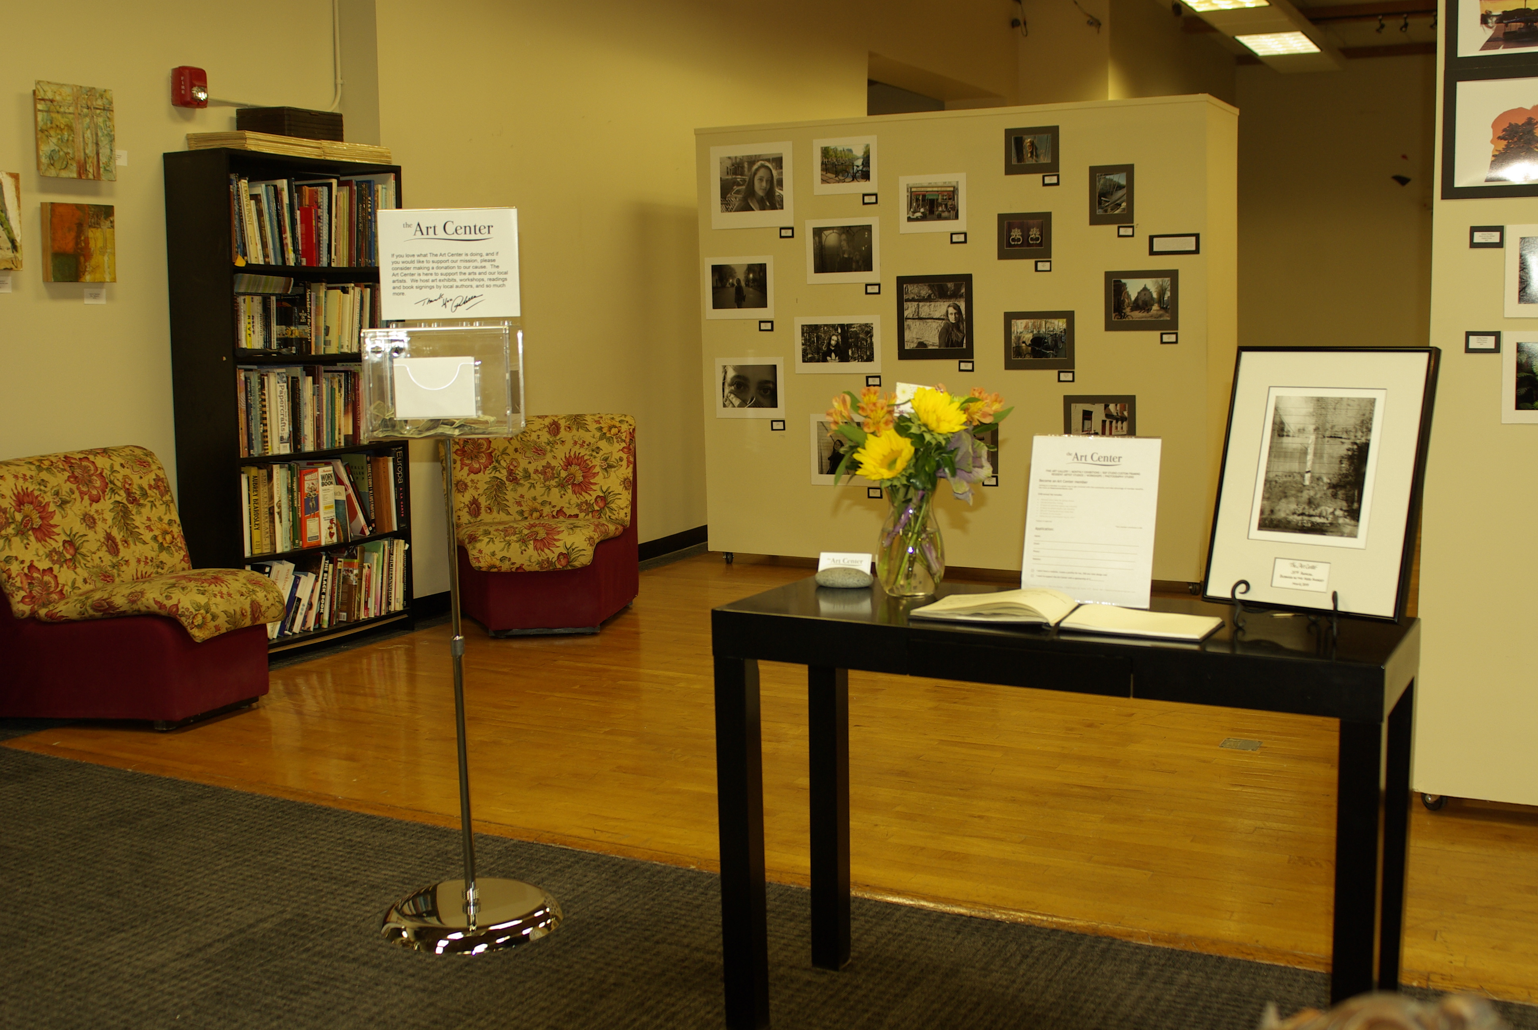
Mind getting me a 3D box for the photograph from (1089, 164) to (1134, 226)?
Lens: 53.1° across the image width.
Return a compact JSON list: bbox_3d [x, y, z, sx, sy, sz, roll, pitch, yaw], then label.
[{"bbox_3d":[1.490,-1.398,6.710,0.201,0.255,0.020,2,8,26],"label":"photograph"}]

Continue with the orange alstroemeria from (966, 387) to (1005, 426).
[{"bbox_3d":[0.372,-0.187,2.647,0.068,0.068,0.065,-3,7,-17],"label":"orange alstroemeria"}]

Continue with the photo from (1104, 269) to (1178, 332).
[{"bbox_3d":[1.581,-0.907,6.535,0.312,0.253,0.015,3,8,27],"label":"photo"}]

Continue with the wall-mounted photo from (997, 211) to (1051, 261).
[{"bbox_3d":[1.118,-1.215,6.726,0.243,0.198,0.015,3,8,27],"label":"wall-mounted photo"}]

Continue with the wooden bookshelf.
[{"bbox_3d":[-1.803,-0.408,5.902,0.318,1.850,0.860,3,8,28],"label":"wooden bookshelf"}]

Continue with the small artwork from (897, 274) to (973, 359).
[{"bbox_3d":[0.768,-0.918,7.130,0.368,0.389,0.020,2,8,26],"label":"small artwork"}]

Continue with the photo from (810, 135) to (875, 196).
[{"bbox_3d":[0.351,-1.599,7.062,0.317,0.252,0.015,3,8,27],"label":"photo"}]

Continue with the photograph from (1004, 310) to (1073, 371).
[{"bbox_3d":[1.214,-0.783,6.920,0.325,0.261,0.020,2,8,26],"label":"photograph"}]

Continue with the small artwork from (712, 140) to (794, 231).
[{"bbox_3d":[-0.084,-1.595,7.450,0.440,0.403,0.020,2,8,26],"label":"small artwork"}]

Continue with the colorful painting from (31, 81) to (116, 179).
[{"bbox_3d":[-2.274,-1.248,5.030,0.035,0.305,0.298,3,8,28],"label":"colorful painting"}]

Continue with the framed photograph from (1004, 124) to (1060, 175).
[{"bbox_3d":[1.139,-1.574,6.662,0.241,0.198,0.015,3,8,27],"label":"framed photograph"}]

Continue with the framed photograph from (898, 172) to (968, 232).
[{"bbox_3d":[0.752,-1.426,7.060,0.323,0.263,0.020,2,8,26],"label":"framed photograph"}]

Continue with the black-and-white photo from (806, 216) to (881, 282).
[{"bbox_3d":[0.346,-1.251,7.290,0.376,0.304,0.020,2,8,26],"label":"black-and-white photo"}]

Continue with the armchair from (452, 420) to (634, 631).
[{"bbox_3d":[-0.940,0.033,6.348,0.820,0.840,0.660,-2,7,-8],"label":"armchair"}]

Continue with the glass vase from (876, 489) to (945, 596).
[{"bbox_3d":[0.246,0.043,2.675,0.119,0.179,0.119,-1,7,0],"label":"glass vase"}]

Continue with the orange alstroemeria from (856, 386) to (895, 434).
[{"bbox_3d":[0.182,-0.179,2.640,0.066,0.080,0.062,0,7,9],"label":"orange alstroemeria"}]

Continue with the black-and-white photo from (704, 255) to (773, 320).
[{"bbox_3d":[-0.141,-1.089,7.390,0.369,0.293,0.015,3,8,27],"label":"black-and-white photo"}]

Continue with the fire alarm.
[{"bbox_3d":[-2.061,-1.522,5.480,0.055,0.132,0.116,3,8,28],"label":"fire alarm"}]

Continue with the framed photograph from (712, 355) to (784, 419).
[{"bbox_3d":[-0.095,-0.625,7.590,0.375,0.297,0.020,2,8,26],"label":"framed photograph"}]

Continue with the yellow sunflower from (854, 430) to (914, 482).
[{"bbox_3d":[0.194,-0.100,2.600,0.093,0.084,0.056,2,-18,27],"label":"yellow sunflower"}]

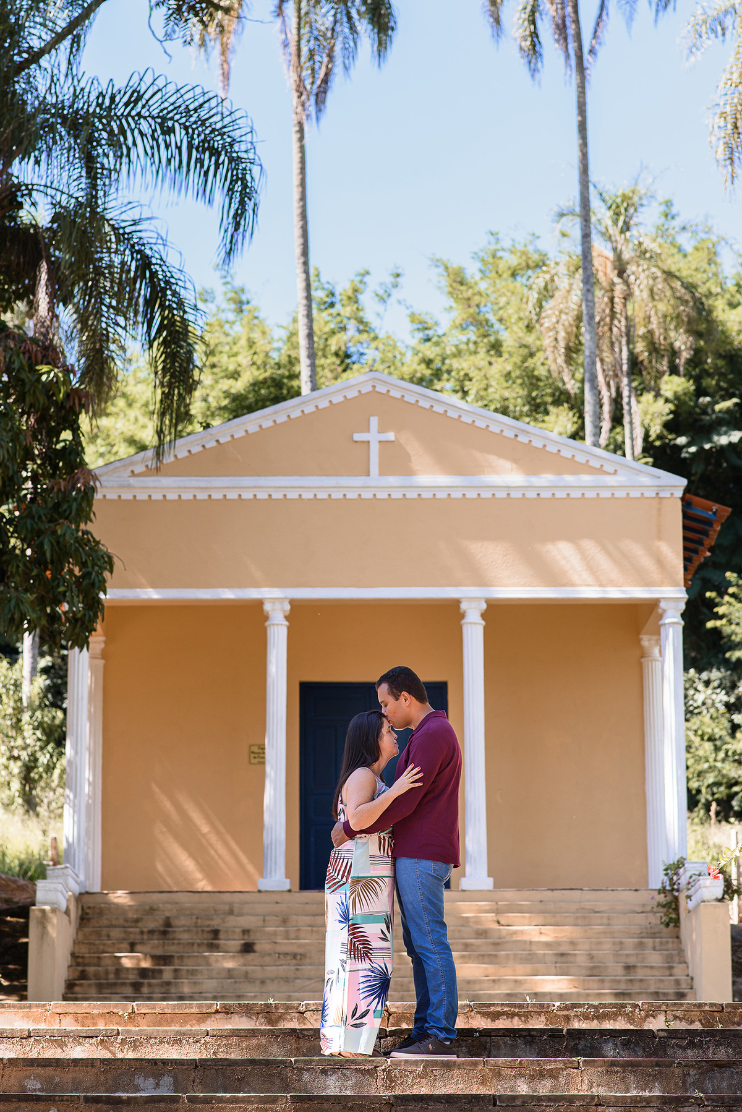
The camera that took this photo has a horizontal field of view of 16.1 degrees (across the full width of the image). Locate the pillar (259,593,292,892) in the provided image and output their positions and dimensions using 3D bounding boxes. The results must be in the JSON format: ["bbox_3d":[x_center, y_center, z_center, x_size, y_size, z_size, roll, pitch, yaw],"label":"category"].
[{"bbox_3d":[-1.099,2.184,30.285,0.380,3.380,0.380,0,-13,0],"label":"pillar"}]

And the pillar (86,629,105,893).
[{"bbox_3d":[-3.428,2.639,32.232,0.372,3.380,0.372,0,-13,0],"label":"pillar"}]

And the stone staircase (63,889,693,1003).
[{"bbox_3d":[0.075,4.328,28.302,6.700,1.700,2.500,0,-13,0],"label":"stone staircase"}]

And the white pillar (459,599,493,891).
[{"bbox_3d":[1.204,2.178,30.286,0.380,3.380,0.380,0,-13,0],"label":"white pillar"}]

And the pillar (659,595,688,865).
[{"bbox_3d":[3.505,2.173,30.288,0.380,3.380,0.380,0,-13,0],"label":"pillar"}]

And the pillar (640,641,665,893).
[{"bbox_3d":[3.497,2.623,32.236,0.372,3.380,0.372,0,-13,0],"label":"pillar"}]

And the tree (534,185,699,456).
[{"bbox_3d":[5.145,-0.495,53.482,3.400,15.000,3.400,0,-13,0],"label":"tree"}]

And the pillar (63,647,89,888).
[{"bbox_3d":[-3.402,2.189,30.284,0.380,3.380,0.380,0,-13,0],"label":"pillar"}]

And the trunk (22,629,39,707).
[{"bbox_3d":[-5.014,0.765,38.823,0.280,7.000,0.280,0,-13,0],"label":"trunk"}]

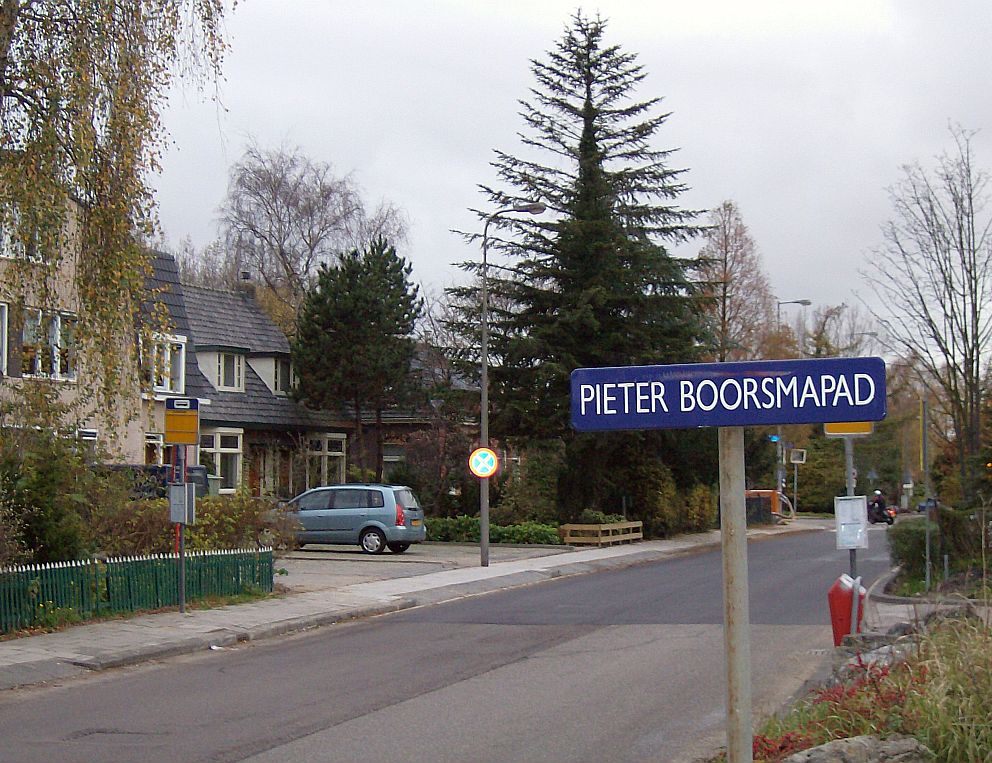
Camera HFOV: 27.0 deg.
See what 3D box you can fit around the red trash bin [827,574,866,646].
[{"bbox_3d":[3.345,2.200,19.815,0.290,0.703,0.330,-2,-3,30],"label":"red trash bin"}]

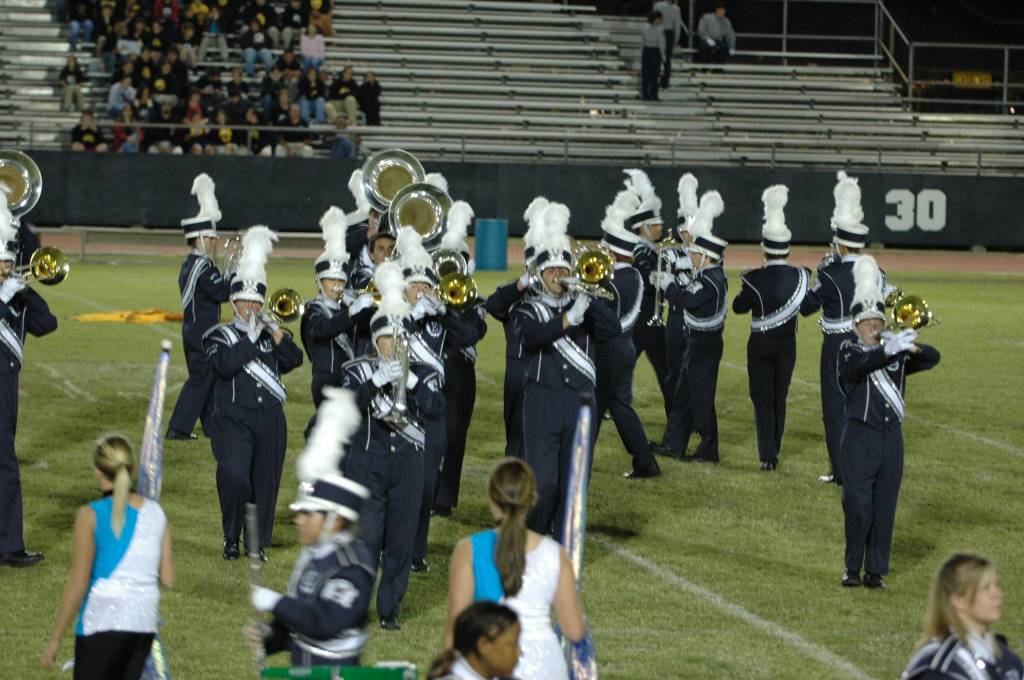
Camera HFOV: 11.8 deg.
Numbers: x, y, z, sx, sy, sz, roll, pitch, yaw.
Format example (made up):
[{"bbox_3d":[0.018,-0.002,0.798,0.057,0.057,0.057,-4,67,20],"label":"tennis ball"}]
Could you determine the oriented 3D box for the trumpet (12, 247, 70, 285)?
[{"bbox_3d":[-2.684,-0.425,28.200,0.300,0.230,0.800,1,4,-13],"label":"trumpet"}]

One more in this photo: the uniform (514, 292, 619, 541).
[{"bbox_3d":[0.346,0.505,31.369,0.620,1.570,0.460,0,4,-15],"label":"uniform"}]

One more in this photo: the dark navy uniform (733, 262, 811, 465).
[{"bbox_3d":[1.969,0.176,36.941,0.600,1.520,0.420,0,4,-10],"label":"dark navy uniform"}]

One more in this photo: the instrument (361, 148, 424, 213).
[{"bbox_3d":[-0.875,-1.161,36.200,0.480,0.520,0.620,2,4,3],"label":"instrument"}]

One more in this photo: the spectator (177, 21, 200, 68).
[{"bbox_3d":[-6.119,-5.552,93.500,0.500,1.050,0.720,1,4,-11],"label":"spectator"}]

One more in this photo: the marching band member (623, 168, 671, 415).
[{"bbox_3d":[1.037,-0.273,38.342,0.520,2.100,0.500,2,4,17],"label":"marching band member"}]

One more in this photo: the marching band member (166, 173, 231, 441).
[{"bbox_3d":[-2.363,-0.254,37.500,0.620,2.040,0.550,0,4,-26],"label":"marching band member"}]

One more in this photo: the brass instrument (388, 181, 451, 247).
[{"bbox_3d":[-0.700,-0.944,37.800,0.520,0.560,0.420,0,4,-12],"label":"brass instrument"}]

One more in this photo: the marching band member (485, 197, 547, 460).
[{"bbox_3d":[0.166,-0.008,35.305,0.640,2.036,0.500,0,4,-12],"label":"marching band member"}]

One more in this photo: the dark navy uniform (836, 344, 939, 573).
[{"bbox_3d":[2.302,0.726,30.300,0.640,1.480,0.450,0,4,-16],"label":"dark navy uniform"}]

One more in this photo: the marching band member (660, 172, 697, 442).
[{"bbox_3d":[1.406,-0.262,38.578,0.580,2.091,0.500,0,4,-12],"label":"marching band member"}]

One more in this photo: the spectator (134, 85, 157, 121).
[{"bbox_3d":[-6.710,-4.147,90.500,0.460,1.100,0.680,0,4,-12],"label":"spectator"}]

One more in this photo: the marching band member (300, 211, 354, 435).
[{"bbox_3d":[-1.170,0.180,32.264,0.550,2.090,0.520,-1,4,-25],"label":"marching band member"}]

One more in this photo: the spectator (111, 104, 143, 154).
[{"bbox_3d":[-6.944,-3.703,89.500,0.560,1.150,0.720,1,4,-11],"label":"spectator"}]

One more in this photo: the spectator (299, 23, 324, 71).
[{"bbox_3d":[-3.682,-5.238,91.000,0.470,1.180,0.680,0,4,-12],"label":"spectator"}]

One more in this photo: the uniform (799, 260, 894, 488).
[{"bbox_3d":[2.452,0.202,35.785,0.620,1.643,0.500,-1,4,-27],"label":"uniform"}]

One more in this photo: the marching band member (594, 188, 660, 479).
[{"bbox_3d":[0.803,-0.046,35.300,0.680,2.070,0.560,5,5,41],"label":"marching band member"}]

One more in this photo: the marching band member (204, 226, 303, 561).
[{"bbox_3d":[-1.596,0.321,30.515,0.620,2.044,0.500,0,4,-12],"label":"marching band member"}]

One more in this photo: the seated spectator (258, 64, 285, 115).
[{"bbox_3d":[-4.428,-4.529,91.000,0.500,1.120,0.700,0,4,-12],"label":"seated spectator"}]

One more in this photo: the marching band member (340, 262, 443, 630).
[{"bbox_3d":[-0.669,0.581,27.518,0.580,2.028,0.500,0,4,-12],"label":"marching band member"}]

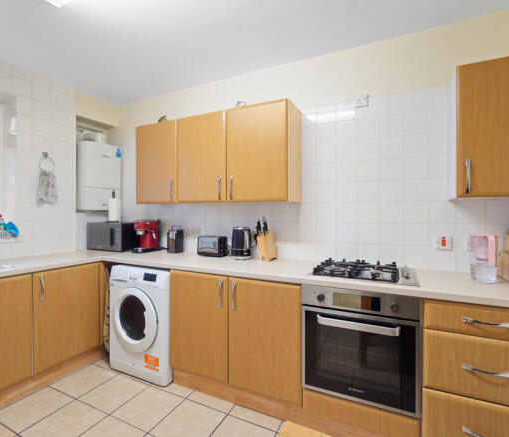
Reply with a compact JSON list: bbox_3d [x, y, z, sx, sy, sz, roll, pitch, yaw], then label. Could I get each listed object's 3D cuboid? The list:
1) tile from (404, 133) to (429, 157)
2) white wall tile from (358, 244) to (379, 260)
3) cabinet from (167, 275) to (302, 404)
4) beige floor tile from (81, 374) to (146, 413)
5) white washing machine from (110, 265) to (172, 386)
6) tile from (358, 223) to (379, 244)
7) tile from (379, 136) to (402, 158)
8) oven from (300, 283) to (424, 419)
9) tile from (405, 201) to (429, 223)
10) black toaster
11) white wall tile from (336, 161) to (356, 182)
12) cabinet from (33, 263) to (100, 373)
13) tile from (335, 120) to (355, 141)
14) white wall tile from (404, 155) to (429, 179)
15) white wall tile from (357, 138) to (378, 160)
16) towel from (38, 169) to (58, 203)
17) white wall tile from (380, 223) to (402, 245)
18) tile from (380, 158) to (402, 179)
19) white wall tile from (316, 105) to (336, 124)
[{"bbox_3d":[1.116,-0.500,1.874,0.150,0.150,0.010,0,1,25],"label":"tile"},{"bbox_3d":[0.825,0.260,1.981,0.150,0.150,0.010,0,0,26],"label":"white wall tile"},{"bbox_3d":[-0.045,0.744,2.067,1.000,0.717,0.570,0,0,26],"label":"cabinet"},{"bbox_3d":[-1.008,1.261,1.970,0.335,0.010,0.335,0,1,25],"label":"beige floor tile"},{"bbox_3d":[-0.811,0.828,2.374,0.597,0.850,0.570,0,0,26],"label":"white washing machine"},{"bbox_3d":[0.829,0.108,1.993,0.149,0.150,0.009,0,0,26],"label":"tile"},{"bbox_3d":[0.979,-0.501,1.939,0.150,0.150,0.010,0,1,25],"label":"tile"},{"bbox_3d":[0.673,0.688,1.716,0.597,0.597,0.560,0,1,25],"label":"oven"},{"bbox_3d":[1.116,-0.041,1.881,0.150,0.150,0.010,0,1,25],"label":"tile"},{"bbox_3d":[-0.370,0.245,2.436,0.260,0.178,0.165,0,0,29],"label":"black toaster"},{"bbox_3d":[0.693,-0.345,2.043,0.150,0.150,0.010,0,0,26],"label":"white wall tile"},{"bbox_3d":[-1.701,0.739,2.258,0.570,0.720,0.495,0,1,25],"label":"cabinet"},{"bbox_3d":[0.694,-0.655,2.060,0.150,0.150,0.010,0,0,26],"label":"tile"},{"bbox_3d":[1.116,-0.348,1.876,0.150,0.150,0.010,0,1,25],"label":"white wall tile"},{"bbox_3d":[0.829,-0.495,1.978,0.150,0.150,0.010,0,0,26],"label":"white wall tile"},{"bbox_3d":[-1.894,-0.300,2.499,0.045,0.275,0.165,0,1,25],"label":"towel"},{"bbox_3d":[0.964,0.109,1.927,0.149,0.150,0.009,0,0,26],"label":"white wall tile"},{"bbox_3d":[0.964,-0.347,1.924,0.149,0.150,0.009,0,0,26],"label":"tile"},{"bbox_3d":[0.557,-0.808,2.125,0.150,0.150,0.010,0,0,26],"label":"white wall tile"}]

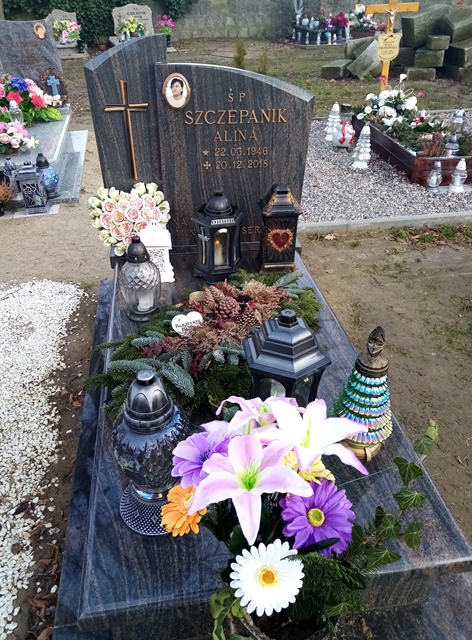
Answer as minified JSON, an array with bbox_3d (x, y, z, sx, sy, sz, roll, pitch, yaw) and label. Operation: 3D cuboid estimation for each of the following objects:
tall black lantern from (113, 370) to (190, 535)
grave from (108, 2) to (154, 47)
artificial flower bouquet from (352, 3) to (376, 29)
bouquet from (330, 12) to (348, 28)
[{"bbox_3d":[-0.175,0.267,0.989,0.152,0.380,0.152,-6,33,-12],"label":"tall black lantern"},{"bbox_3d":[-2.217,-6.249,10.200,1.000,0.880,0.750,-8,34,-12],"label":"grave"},{"bbox_3d":[2.753,-6.503,10.300,0.480,0.460,0.380,-5,34,-8],"label":"artificial flower bouquet"},{"bbox_3d":[2.218,-6.417,10.300,0.380,0.320,0.340,-5,34,-8],"label":"bouquet"}]

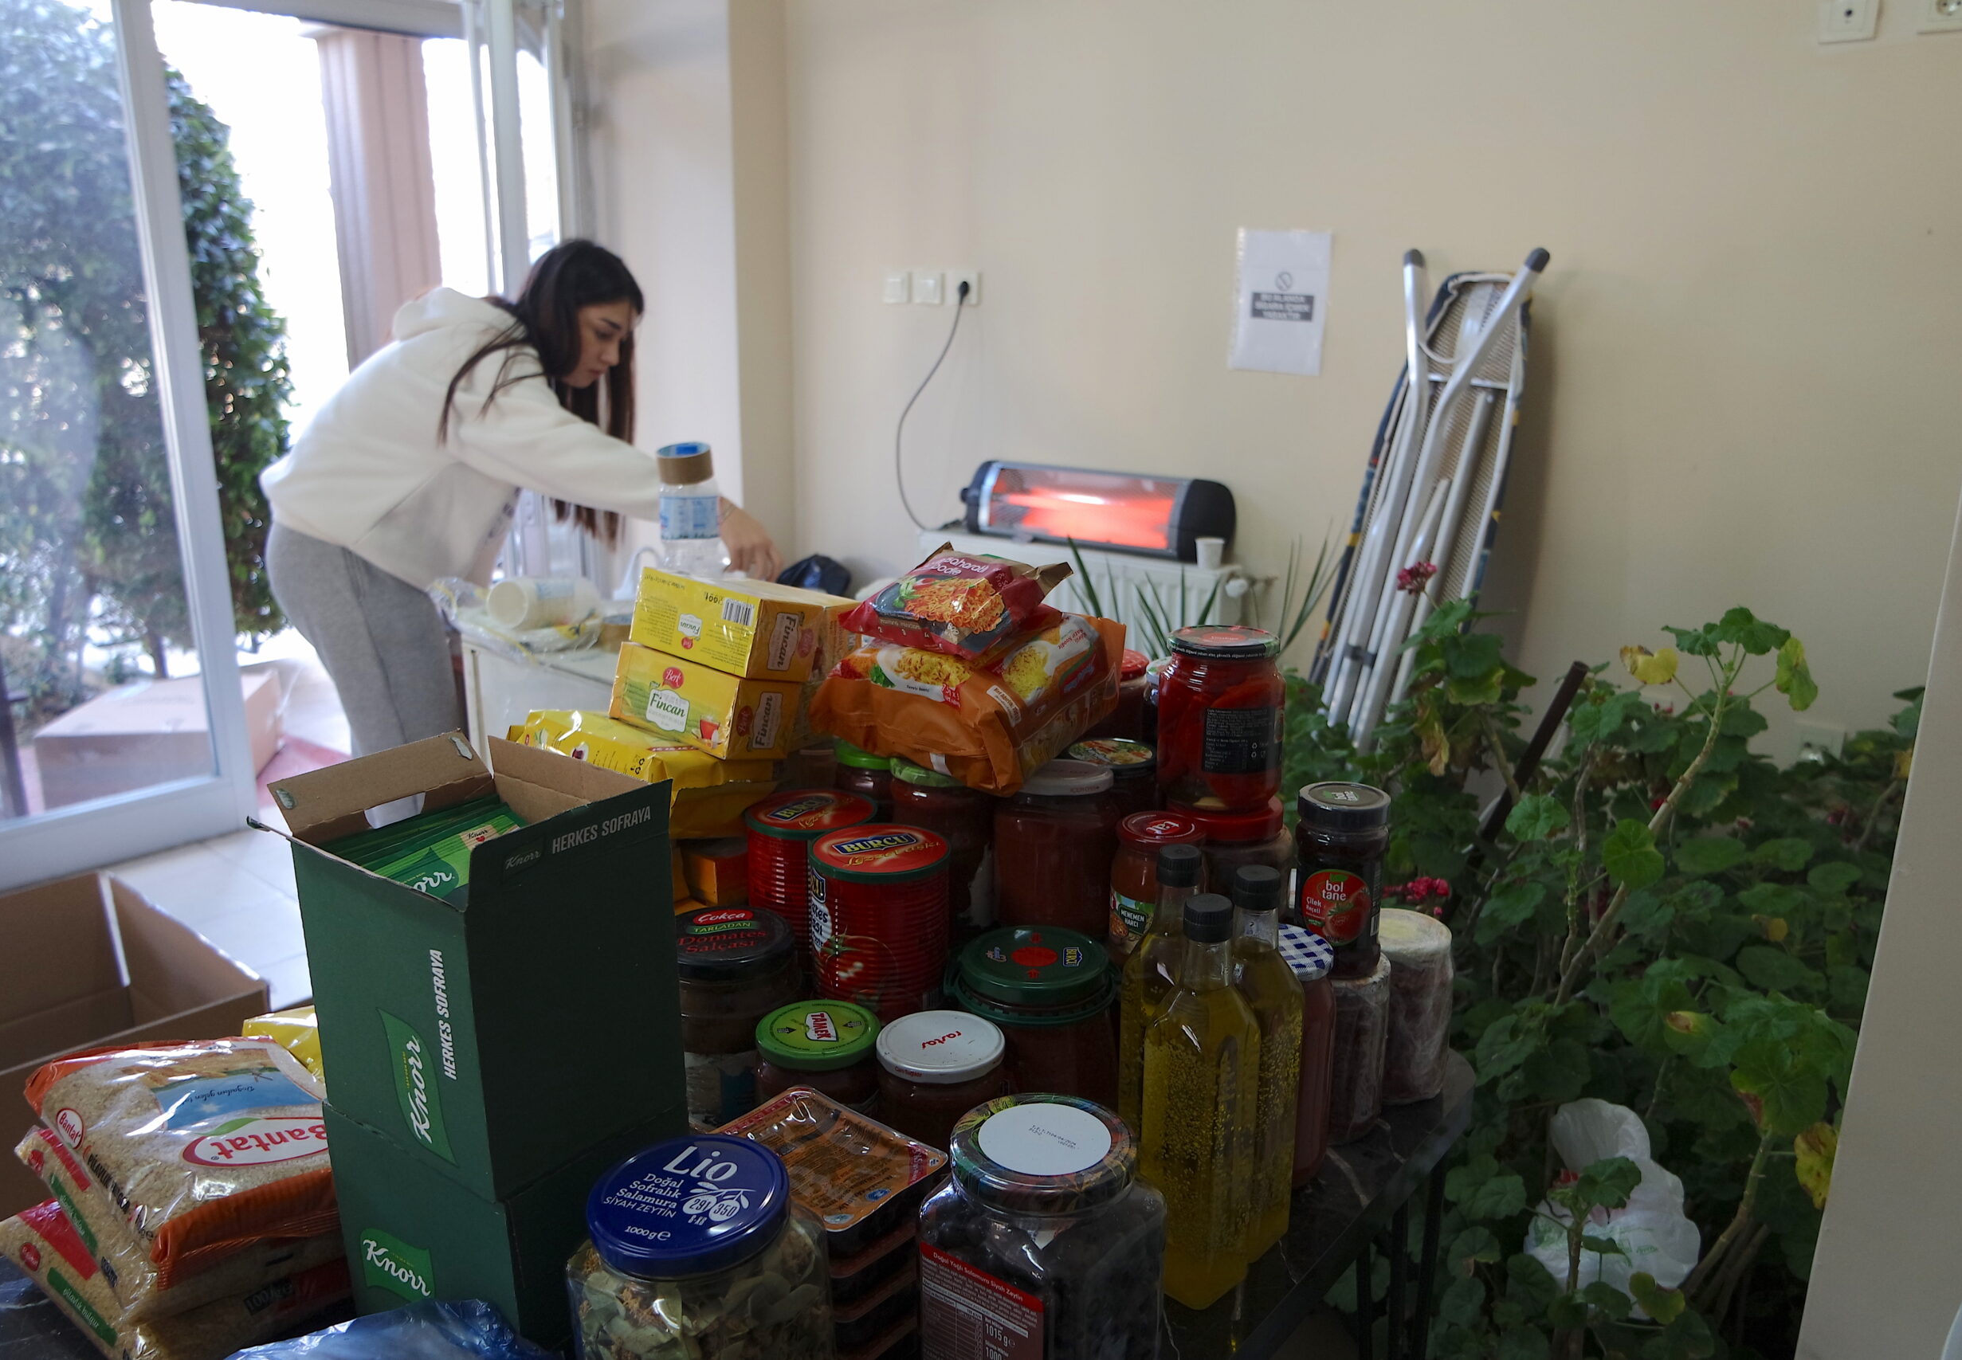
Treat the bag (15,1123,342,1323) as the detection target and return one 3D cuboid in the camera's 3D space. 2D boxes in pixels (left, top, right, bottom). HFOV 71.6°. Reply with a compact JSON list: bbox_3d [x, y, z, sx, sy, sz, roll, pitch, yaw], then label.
[{"bbox_3d":[-0.517,0.321,0.873,0.200,0.048,0.130,14,19,42],"label":"bag"}]

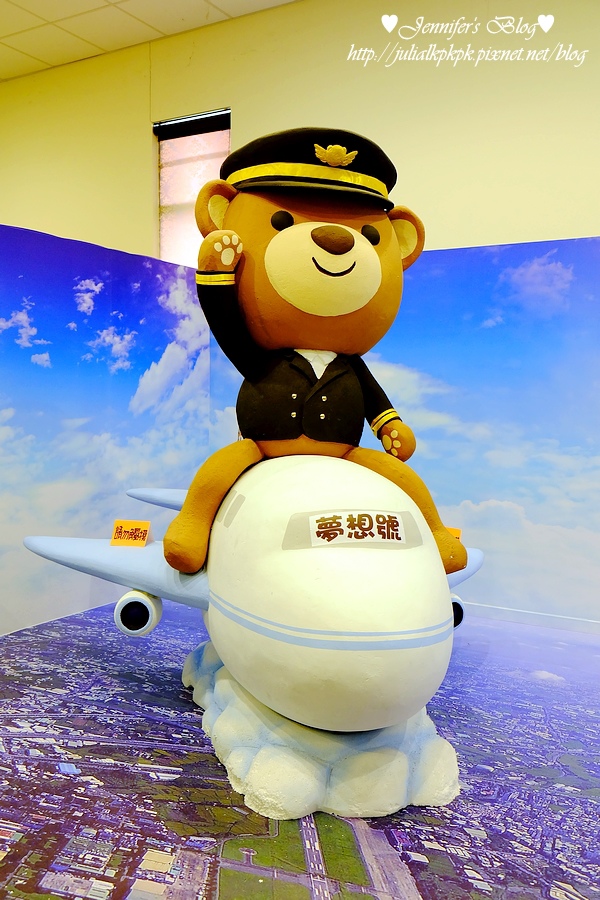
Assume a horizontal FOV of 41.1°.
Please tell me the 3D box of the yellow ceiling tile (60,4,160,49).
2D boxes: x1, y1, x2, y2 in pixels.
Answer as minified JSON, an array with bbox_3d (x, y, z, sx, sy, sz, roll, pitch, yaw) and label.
[{"bbox_3d":[-1.412,-3.120,5.945,0.600,0.020,0.590,3,5,30],"label":"yellow ceiling tile"}]

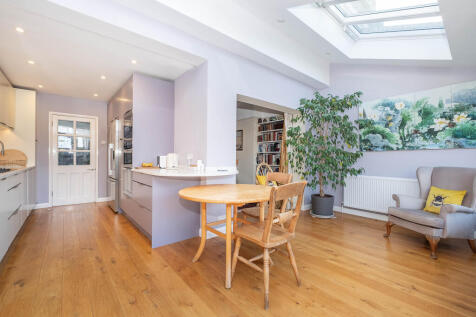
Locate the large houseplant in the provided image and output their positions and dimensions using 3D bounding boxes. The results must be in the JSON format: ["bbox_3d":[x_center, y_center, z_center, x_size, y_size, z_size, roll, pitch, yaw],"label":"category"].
[{"bbox_3d":[1.520,-0.081,3.470,1.100,2.250,1.200,0,0,-40],"label":"large houseplant"}]

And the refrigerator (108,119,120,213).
[{"bbox_3d":[-2.366,0.162,4.294,0.720,1.770,0.910,0,0,-42],"label":"refrigerator"}]

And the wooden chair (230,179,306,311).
[{"bbox_3d":[0.267,0.611,1.605,0.480,0.850,0.470,0,0,-37],"label":"wooden chair"}]

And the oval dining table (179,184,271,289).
[{"bbox_3d":[-0.050,0.675,1.980,1.050,0.725,1.050,0,0,-40],"label":"oval dining table"}]

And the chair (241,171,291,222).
[{"bbox_3d":[0.370,0.614,2.335,0.470,0.850,0.480,0,0,-42],"label":"chair"}]

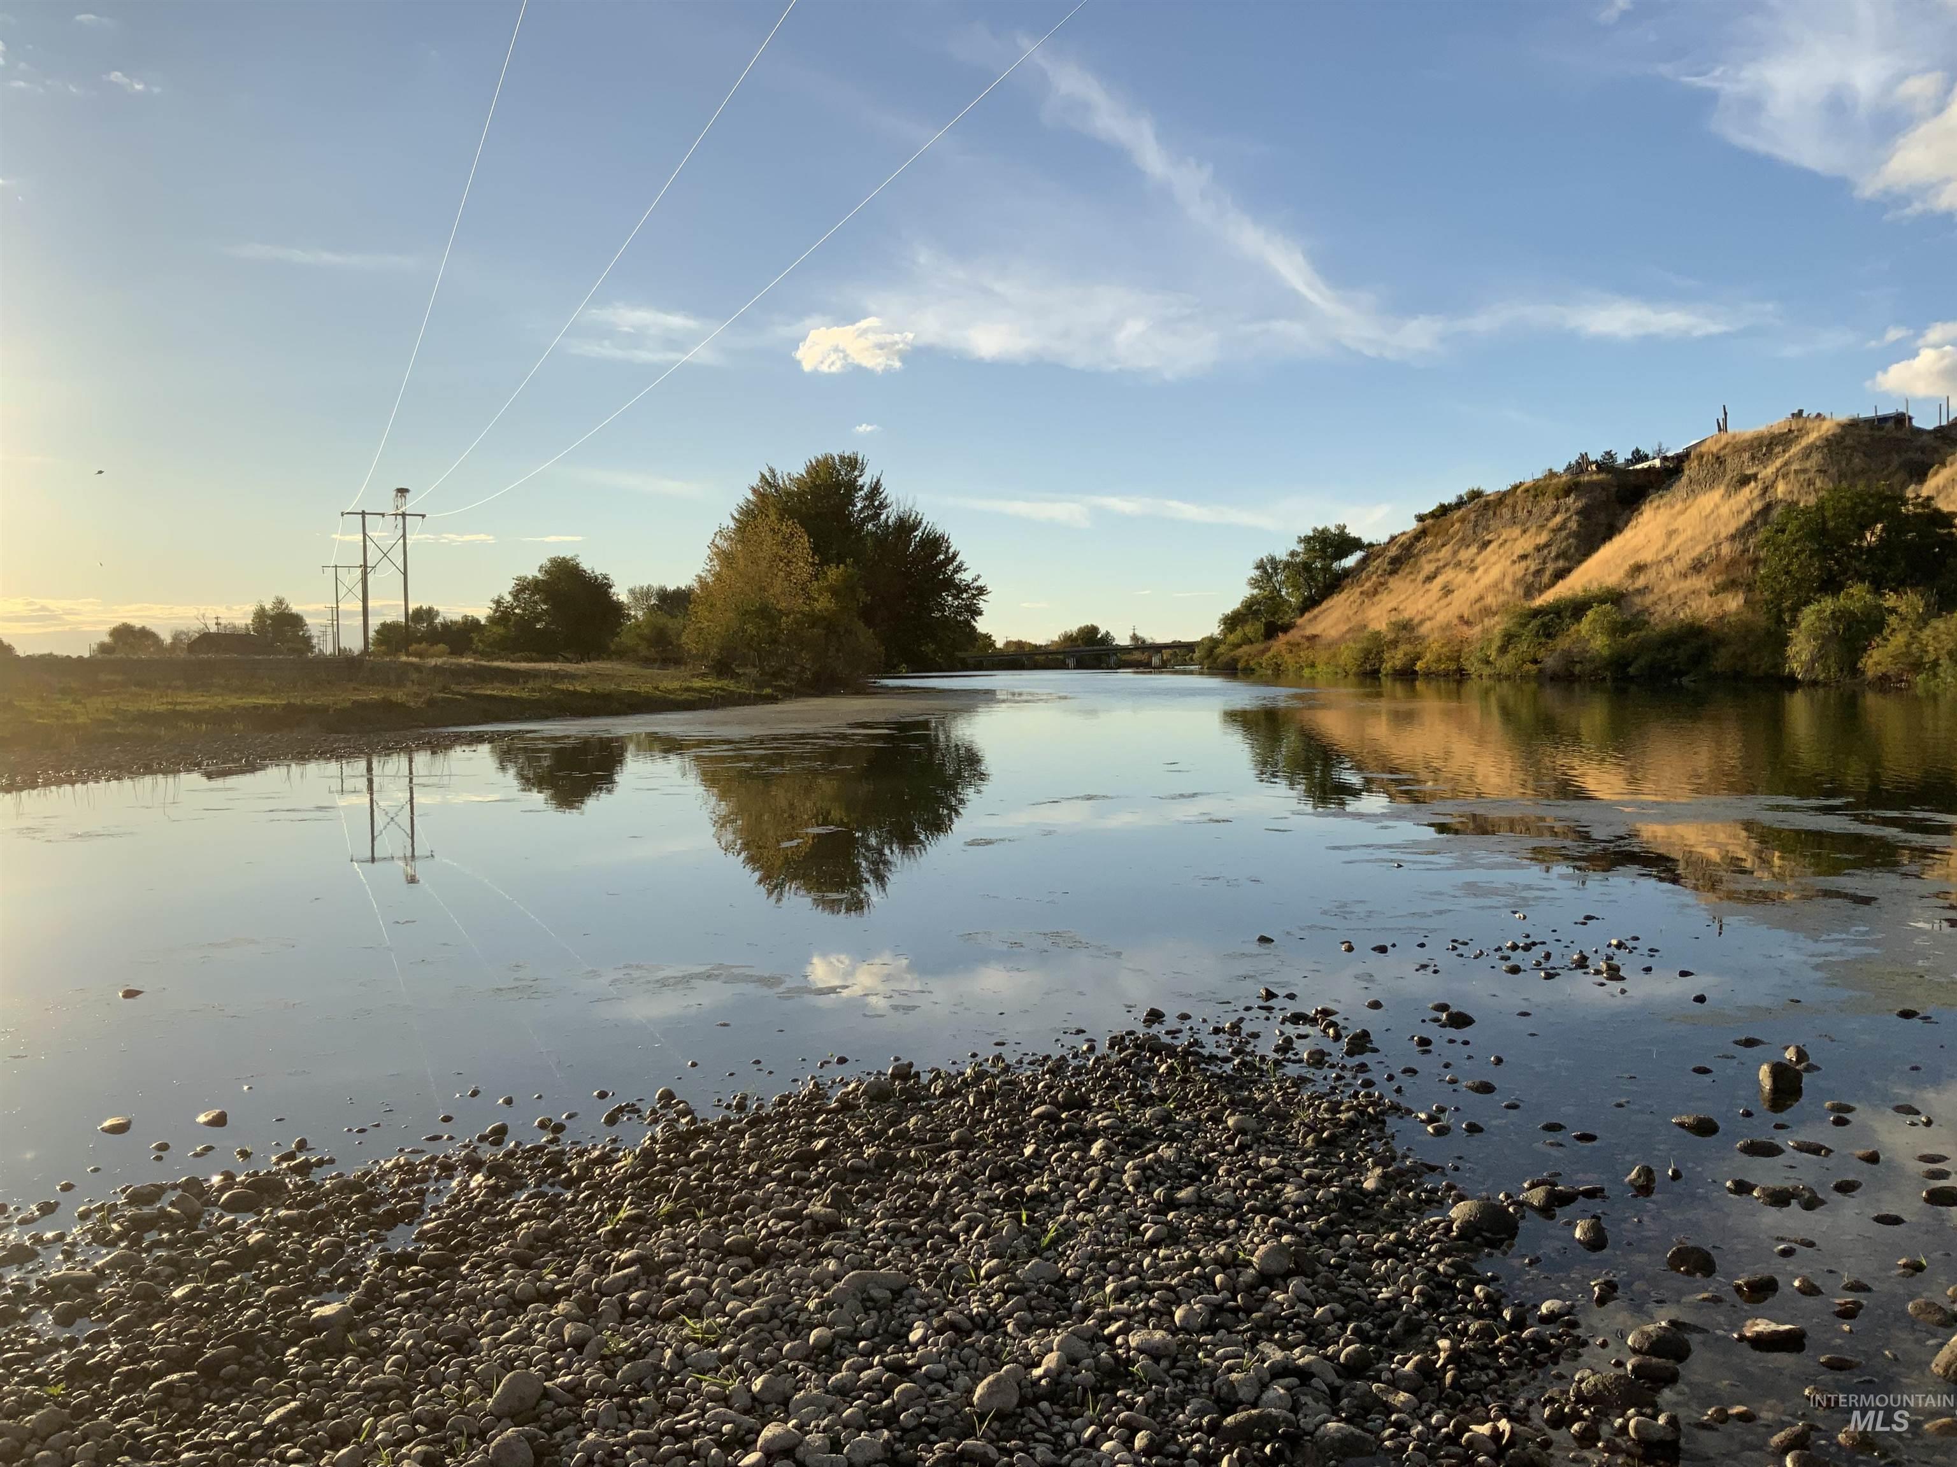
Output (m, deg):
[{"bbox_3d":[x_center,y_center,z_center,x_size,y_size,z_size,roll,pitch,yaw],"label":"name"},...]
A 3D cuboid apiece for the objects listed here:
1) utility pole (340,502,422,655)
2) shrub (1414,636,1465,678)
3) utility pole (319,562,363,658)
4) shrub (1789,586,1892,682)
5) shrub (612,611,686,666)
[{"bbox_3d":[-56.990,-14.468,157.500,7.400,14.500,0.600,-2,3,-23],"label":"utility pole"},{"bbox_3d":[49.005,-8.195,174.000,5.400,4.200,4.600,0,3,16],"label":"shrub"},{"bbox_3d":[-95.369,-18.577,249.000,7.500,14.200,0.600,-2,3,-23],"label":"utility pole"},{"bbox_3d":[52.888,-6.122,101.000,5.700,6.100,5.200,1,3,28],"label":"shrub"},{"bbox_3d":[-35.441,-10.375,178.000,8.000,6.100,6.800,-1,2,-11],"label":"shrub"}]

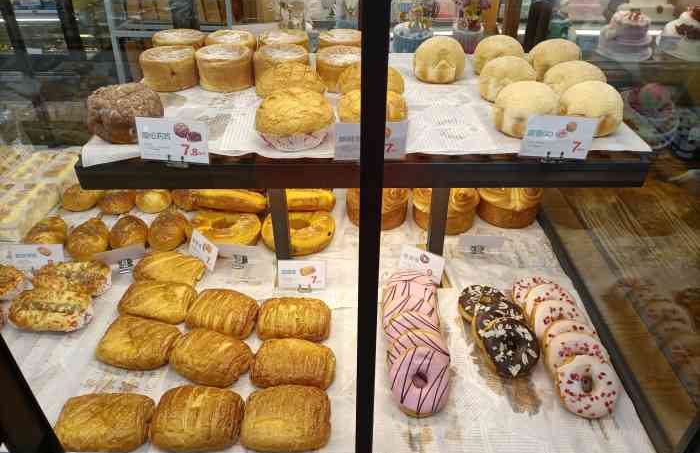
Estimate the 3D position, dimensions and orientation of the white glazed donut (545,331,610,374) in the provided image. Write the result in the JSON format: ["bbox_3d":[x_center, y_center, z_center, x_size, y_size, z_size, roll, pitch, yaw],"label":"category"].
[{"bbox_3d":[0.317,0.189,0.732,0.086,0.033,0.086,1,72,1],"label":"white glazed donut"}]

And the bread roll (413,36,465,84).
[{"bbox_3d":[0.152,-0.283,0.895,0.088,0.072,0.088,0,34,3],"label":"bread roll"}]

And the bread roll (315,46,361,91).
[{"bbox_3d":[-0.011,-0.272,0.909,0.093,0.055,0.093,0,35,0],"label":"bread roll"}]

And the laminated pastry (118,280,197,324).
[{"bbox_3d":[-0.315,0.123,0.861,0.126,0.041,0.083,9,35,16],"label":"laminated pastry"}]

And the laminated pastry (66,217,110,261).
[{"bbox_3d":[-0.483,0.022,0.974,0.067,0.062,0.088,1,34,1],"label":"laminated pastry"}]

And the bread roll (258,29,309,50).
[{"bbox_3d":[-0.123,-0.337,1.001,0.096,0.057,0.096,-1,34,1],"label":"bread roll"}]

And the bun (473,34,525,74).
[{"bbox_3d":[0.263,-0.298,0.931,0.086,0.074,0.086,1,34,1],"label":"bun"}]

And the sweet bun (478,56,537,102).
[{"bbox_3d":[0.248,-0.230,0.820,0.086,0.063,0.086,0,34,3],"label":"sweet bun"}]

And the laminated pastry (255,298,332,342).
[{"bbox_3d":[-0.088,0.144,0.819,0.114,0.042,0.084,3,33,7],"label":"laminated pastry"}]

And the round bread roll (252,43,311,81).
[{"bbox_3d":[-0.116,-0.276,0.909,0.096,0.057,0.096,0,34,3],"label":"round bread roll"}]

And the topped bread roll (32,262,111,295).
[{"bbox_3d":[-0.502,0.091,0.949,0.137,0.044,0.080,2,35,3],"label":"topped bread roll"}]

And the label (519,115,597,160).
[{"bbox_3d":[0.256,-0.109,0.647,0.087,0.054,0.006,2,30,-2],"label":"label"}]

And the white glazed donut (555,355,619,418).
[{"bbox_3d":[0.327,0.219,0.722,0.088,0.032,0.088,0,76,3],"label":"white glazed donut"}]

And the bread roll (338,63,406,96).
[{"bbox_3d":[0.030,-0.198,0.757,0.097,0.070,0.097,1,33,3],"label":"bread roll"}]

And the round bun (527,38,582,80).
[{"bbox_3d":[0.347,-0.279,0.886,0.086,0.066,0.086,0,34,3],"label":"round bun"}]

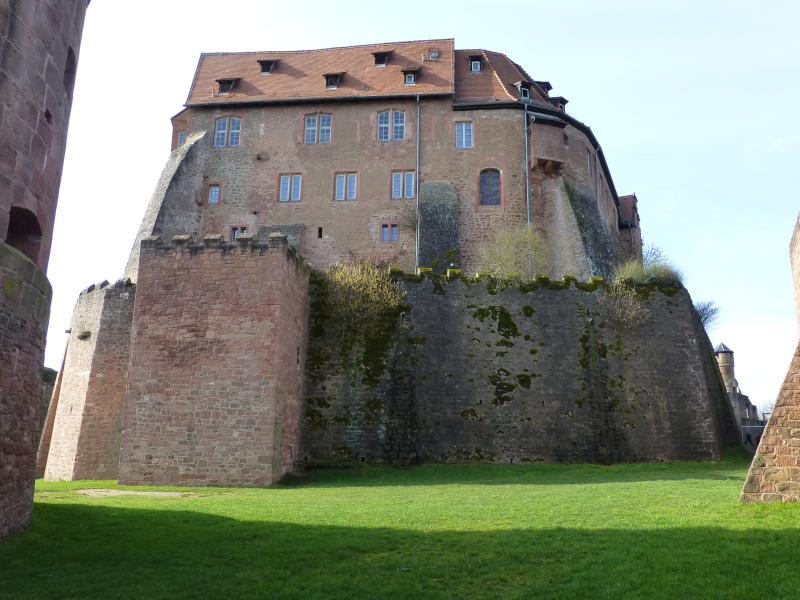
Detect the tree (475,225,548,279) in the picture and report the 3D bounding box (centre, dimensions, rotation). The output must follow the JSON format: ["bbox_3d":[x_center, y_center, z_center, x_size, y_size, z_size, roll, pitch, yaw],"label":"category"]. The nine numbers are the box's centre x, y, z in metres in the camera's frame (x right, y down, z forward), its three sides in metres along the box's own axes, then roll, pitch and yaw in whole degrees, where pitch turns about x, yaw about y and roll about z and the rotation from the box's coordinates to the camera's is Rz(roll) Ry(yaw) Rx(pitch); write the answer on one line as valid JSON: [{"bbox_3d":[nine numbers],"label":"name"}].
[{"bbox_3d":[6.200,-2.613,35.982,4.115,3.479,3.400,1,-11,0],"label":"tree"}]

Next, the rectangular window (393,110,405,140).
[{"bbox_3d":[-0.045,-11.190,41.494,0.775,2.052,0.200,0,-10,6],"label":"rectangular window"}]

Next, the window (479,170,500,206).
[{"bbox_3d":[5.587,-6.935,40.080,1.377,2.478,0.300,0,-11,6],"label":"window"}]

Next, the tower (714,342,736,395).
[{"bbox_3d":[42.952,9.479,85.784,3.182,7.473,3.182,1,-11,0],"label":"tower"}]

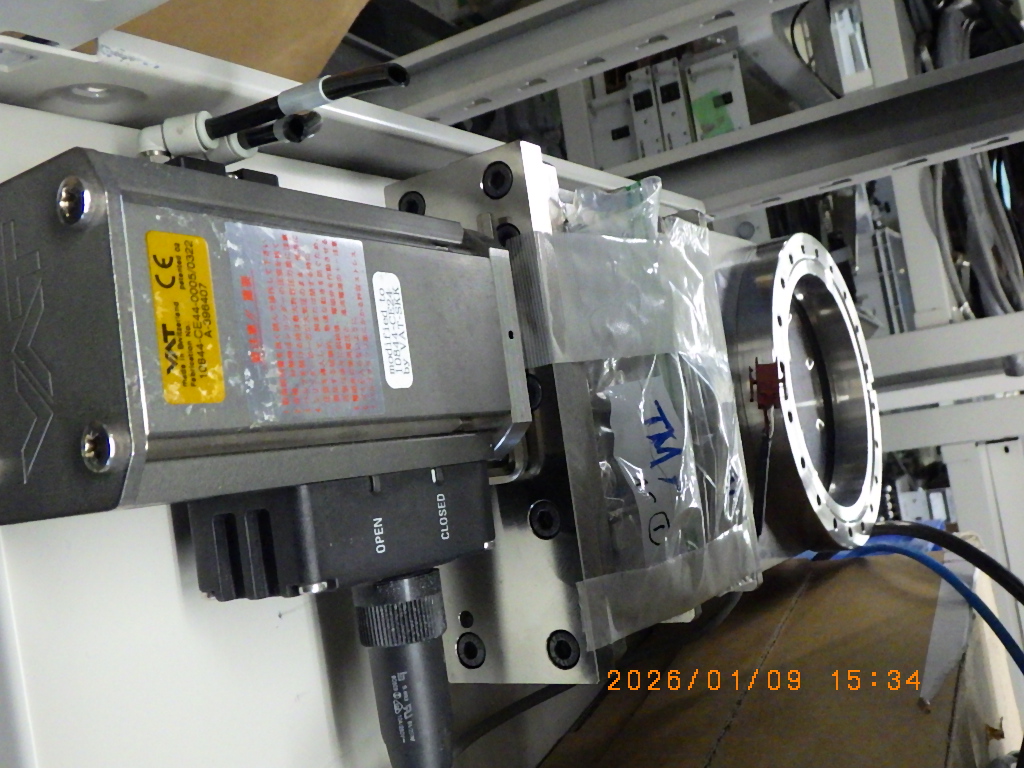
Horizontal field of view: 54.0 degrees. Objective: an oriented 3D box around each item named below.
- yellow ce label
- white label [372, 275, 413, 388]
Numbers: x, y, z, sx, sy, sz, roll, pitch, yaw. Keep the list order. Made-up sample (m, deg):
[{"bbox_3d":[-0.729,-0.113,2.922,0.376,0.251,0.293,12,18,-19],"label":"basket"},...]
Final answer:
[{"bbox_3d":[-0.087,-0.018,0.271,0.020,0.001,0.047,-1,82,-56],"label":"yellow ce label"},{"bbox_3d":[-0.040,-0.018,0.340,0.013,0.001,0.040,-1,82,-56],"label":"white label"}]

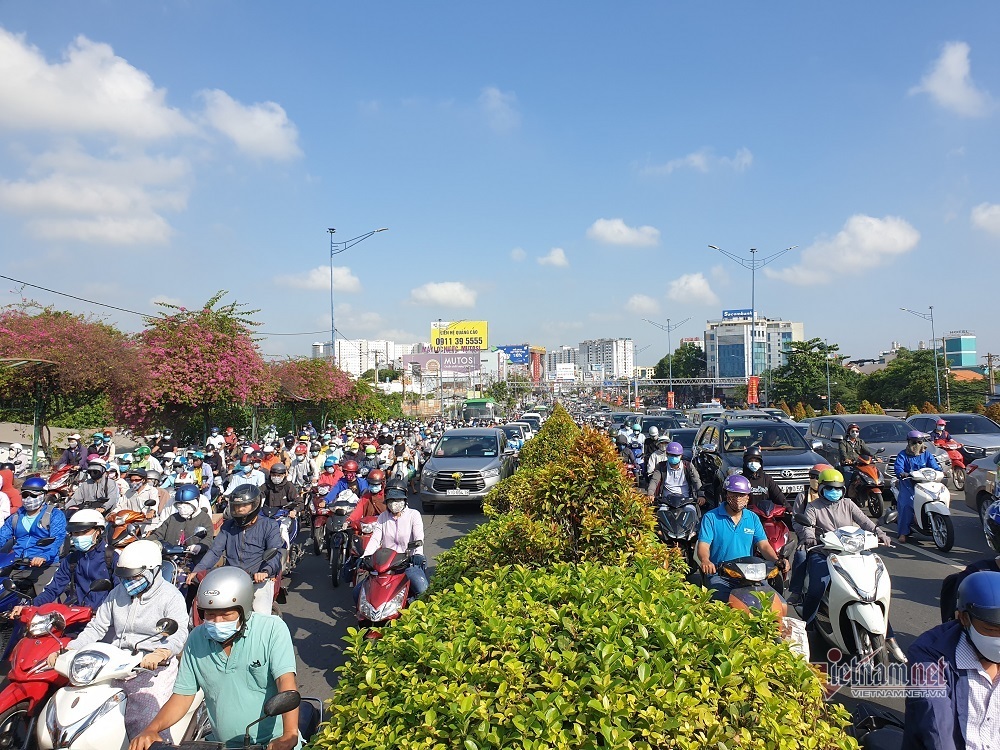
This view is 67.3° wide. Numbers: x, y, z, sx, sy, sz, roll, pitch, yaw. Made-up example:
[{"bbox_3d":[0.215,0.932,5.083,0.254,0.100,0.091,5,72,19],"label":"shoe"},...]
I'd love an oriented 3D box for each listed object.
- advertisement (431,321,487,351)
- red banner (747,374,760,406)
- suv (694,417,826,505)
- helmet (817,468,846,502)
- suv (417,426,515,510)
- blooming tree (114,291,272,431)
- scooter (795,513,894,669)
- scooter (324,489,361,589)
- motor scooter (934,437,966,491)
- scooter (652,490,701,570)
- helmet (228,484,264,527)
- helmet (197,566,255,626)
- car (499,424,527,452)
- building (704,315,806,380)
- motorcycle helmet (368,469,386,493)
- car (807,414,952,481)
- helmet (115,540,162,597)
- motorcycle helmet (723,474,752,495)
[{"bbox_3d":[-9.975,-9.729,185.000,14.000,7.100,0.800,-1,-2,6],"label":"advertisement"},{"bbox_3d":[15.831,0.939,47.000,0.720,1.850,0.060,-1,-2,7],"label":"red banner"},{"bbox_3d":[4.670,1.680,13.780,1.840,1.850,4.705,-1,-2,6],"label":"suv"},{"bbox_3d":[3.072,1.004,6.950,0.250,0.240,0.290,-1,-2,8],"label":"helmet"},{"bbox_3d":[-0.664,2.238,18.278,1.830,1.795,4.735,-1,-2,4],"label":"suv"},{"bbox_3d":[-11.555,0.366,28.608,5.700,7.000,5.400,-1,-2,4],"label":"blooming tree"},{"bbox_3d":[3.061,1.795,6.698,0.730,1.180,1.860,-1,-2,-1],"label":"scooter"},{"bbox_3d":[-1.999,2.139,10.068,0.700,1.140,1.880,-1,-2,3],"label":"scooter"},{"bbox_3d":[10.651,2.158,17.968,0.700,1.140,1.850,-1,-2,7],"label":"motor scooter"},{"bbox_3d":[2.330,1.962,9.950,0.700,1.120,1.930,-1,-2,7],"label":"scooter"},{"bbox_3d":[-2.074,1.063,6.120,0.260,0.290,0.320,-1,-2,-1],"label":"helmet"},{"bbox_3d":[-1.313,1.054,3.600,0.250,0.260,0.290,-1,-2,3],"label":"helmet"},{"bbox_3d":[0.330,2.816,30.300,1.760,1.500,4.450,-1,-2,5],"label":"car"},{"bbox_3d":[81.960,-4.314,240.000,26.000,30.000,26.000,-2,-2,27],"label":"building"},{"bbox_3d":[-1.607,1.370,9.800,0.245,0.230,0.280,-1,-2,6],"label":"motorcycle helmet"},{"bbox_3d":[8.500,1.790,17.450,1.830,1.795,4.735,-1,-2,5],"label":"car"},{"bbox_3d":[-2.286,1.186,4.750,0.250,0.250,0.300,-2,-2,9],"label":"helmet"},{"bbox_3d":[2.103,0.969,6.650,0.250,0.185,0.280,-1,-2,4],"label":"motorcycle helmet"}]

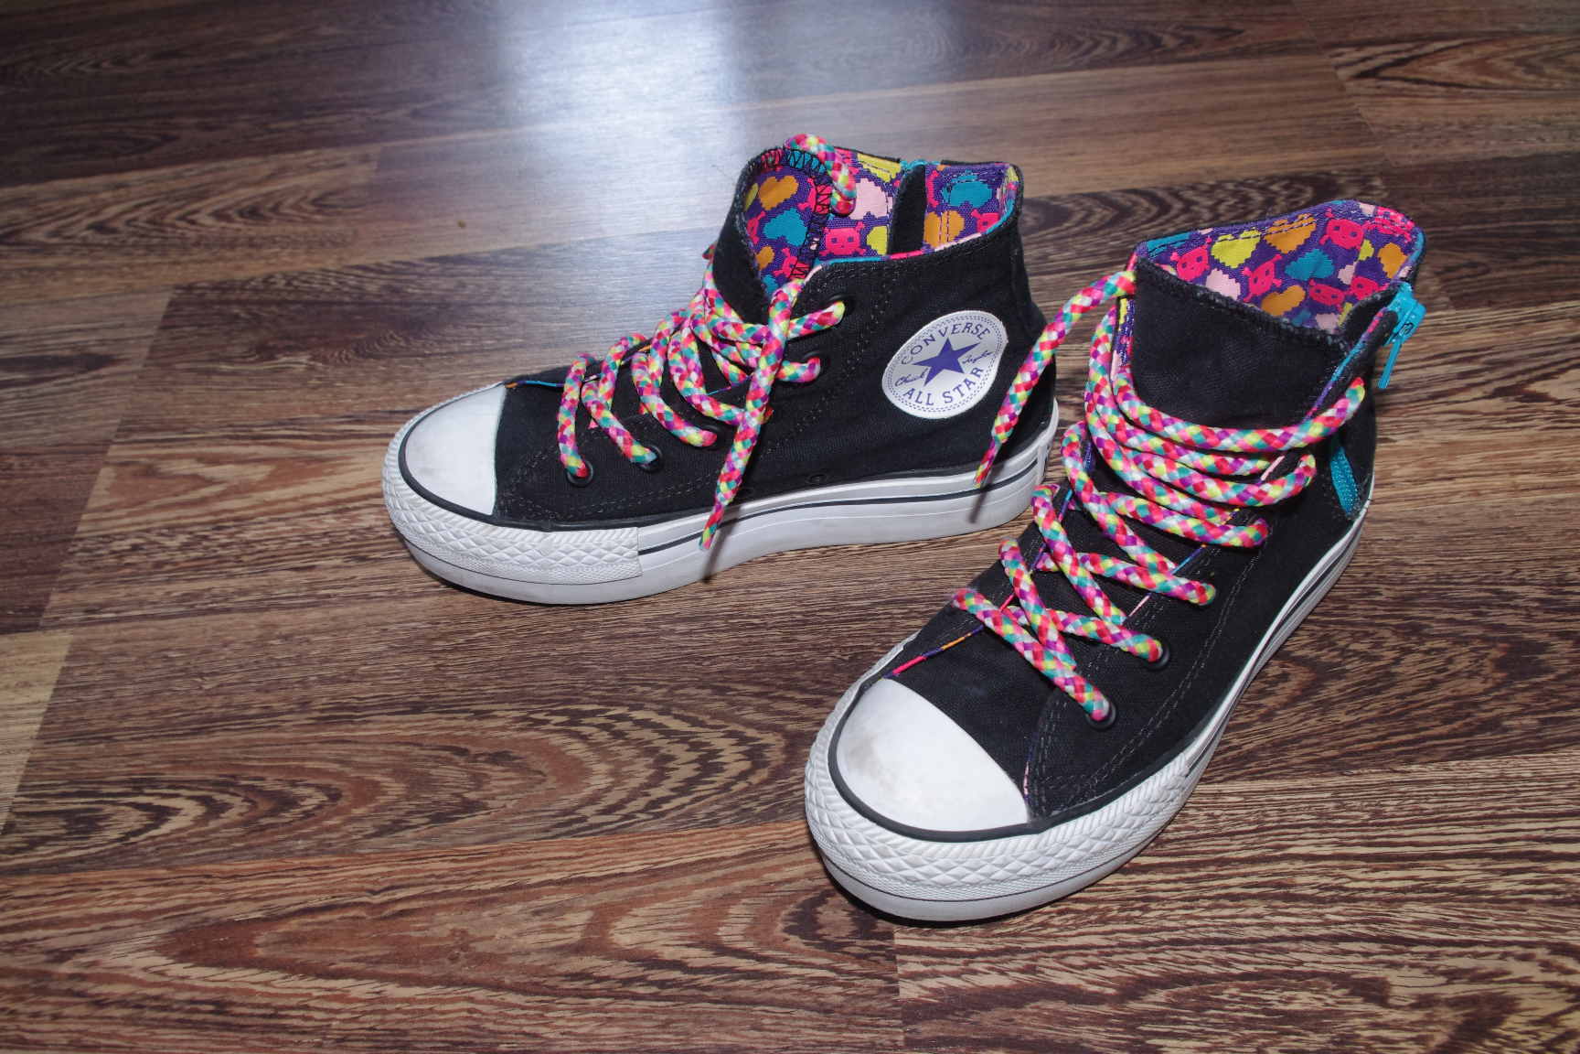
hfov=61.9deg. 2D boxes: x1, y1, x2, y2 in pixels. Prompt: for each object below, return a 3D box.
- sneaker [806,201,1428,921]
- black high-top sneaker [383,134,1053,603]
[{"bbox_3d":[0.099,0.001,0.373,0.241,0.147,0.089,-37,56,-23],"label":"sneaker"},{"bbox_3d":[-0.030,-0.056,0.434,0.241,0.147,0.089,-6,50,1],"label":"black high-top sneaker"}]

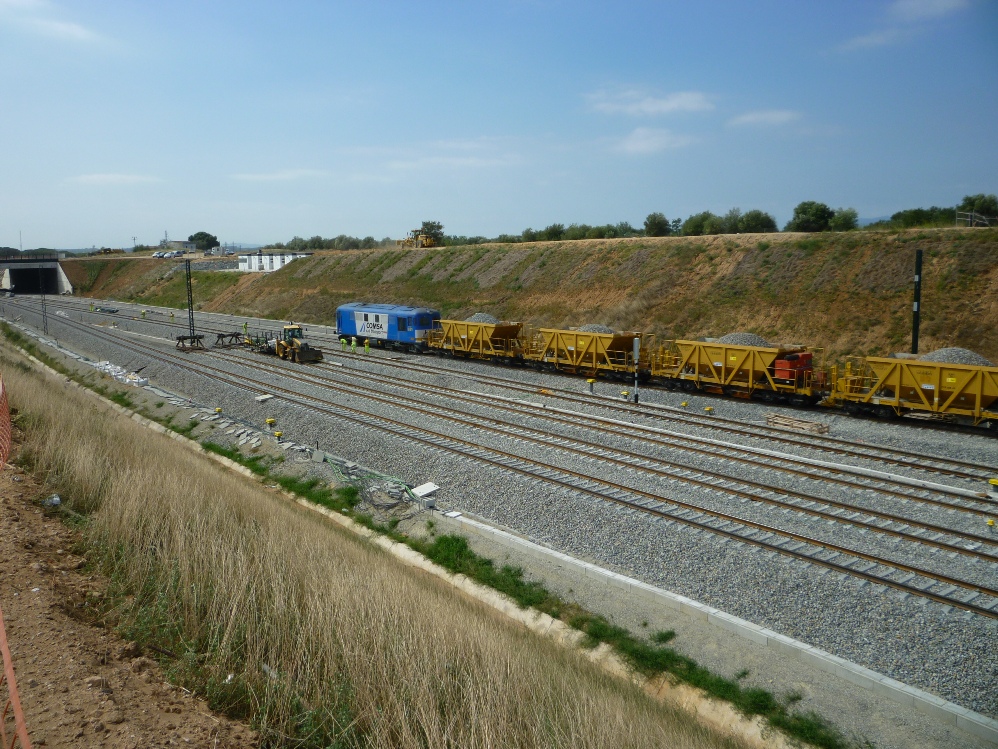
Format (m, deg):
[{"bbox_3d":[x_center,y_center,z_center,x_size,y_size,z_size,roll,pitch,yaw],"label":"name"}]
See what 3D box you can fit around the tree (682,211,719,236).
[{"bbox_3d":[31.167,-23.395,130.000,5.550,4.200,5.550,1,9,13],"label":"tree"}]

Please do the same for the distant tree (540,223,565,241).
[{"bbox_3d":[9.686,-25.469,150.000,3.880,3.590,3.880,0,9,4],"label":"distant tree"}]

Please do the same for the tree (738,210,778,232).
[{"bbox_3d":[37.564,-22.174,122.000,5.490,3.500,5.490,2,9,17],"label":"tree"}]

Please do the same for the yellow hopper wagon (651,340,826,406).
[{"bbox_3d":[15.209,-0.275,53.066,3.050,3.560,12.200,-10,12,-41],"label":"yellow hopper wagon"}]

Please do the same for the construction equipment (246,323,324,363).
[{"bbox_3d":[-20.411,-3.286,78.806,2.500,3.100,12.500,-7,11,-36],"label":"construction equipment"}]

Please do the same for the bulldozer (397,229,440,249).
[{"bbox_3d":[-15.002,-24.698,153.000,2.600,3.400,9.200,-7,10,-35],"label":"bulldozer"}]

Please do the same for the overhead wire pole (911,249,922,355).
[{"bbox_3d":[23.910,-2.425,48.033,0.320,9.354,0.320,-10,12,-41],"label":"overhead wire pole"}]

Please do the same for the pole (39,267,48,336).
[{"bbox_3d":[-59.911,-9.723,109.708,0.420,9.084,0.420,-9,12,-38],"label":"pole"}]

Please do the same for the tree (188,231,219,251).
[{"bbox_3d":[-102.469,-45.946,290.000,9.780,7.280,9.780,-4,9,-19],"label":"tree"}]

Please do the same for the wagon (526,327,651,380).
[{"bbox_3d":[6.875,-1.540,62.173,3.050,3.560,12.200,-10,12,-41],"label":"wagon"}]

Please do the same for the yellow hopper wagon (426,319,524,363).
[{"bbox_3d":[-1.726,-2.809,72.137,2.800,3.540,12.600,-8,11,-41],"label":"yellow hopper wagon"}]

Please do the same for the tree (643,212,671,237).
[{"bbox_3d":[25.017,-23.676,132.000,3.860,4.100,3.860,1,9,11],"label":"tree"}]

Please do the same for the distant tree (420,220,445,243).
[{"bbox_3d":[-13.574,-28.999,172.000,4.450,5.350,4.450,-1,9,-5],"label":"distant tree"}]

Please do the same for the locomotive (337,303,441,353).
[{"bbox_3d":[-10.849,-4.544,81.479,2.980,4.200,14.422,-10,12,-41],"label":"locomotive"}]

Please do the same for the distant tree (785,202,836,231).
[{"bbox_3d":[37.702,-19.154,101.546,5.606,4.001,5.325,2,10,20],"label":"distant tree"}]

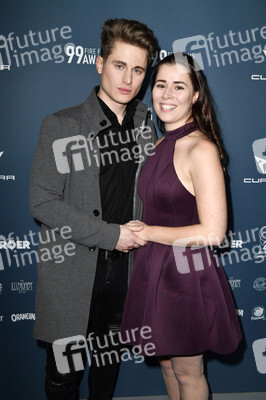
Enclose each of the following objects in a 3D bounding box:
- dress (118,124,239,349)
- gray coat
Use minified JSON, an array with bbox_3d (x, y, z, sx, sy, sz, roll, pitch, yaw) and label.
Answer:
[{"bbox_3d":[0.184,0.130,1.543,0.450,0.860,0.370,7,14,23],"label":"dress"},{"bbox_3d":[-0.136,0.059,1.580,0.520,0.930,0.330,-5,14,-26],"label":"gray coat"}]

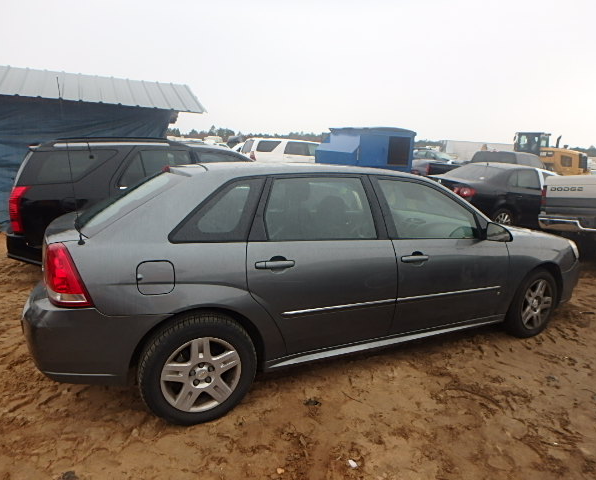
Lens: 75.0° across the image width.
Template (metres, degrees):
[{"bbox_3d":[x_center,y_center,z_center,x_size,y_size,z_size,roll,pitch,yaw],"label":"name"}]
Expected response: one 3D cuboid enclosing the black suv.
[{"bbox_3d":[-1.685,-0.762,6.518,4.930,1.720,1.850,-5,14,-26],"label":"black suv"}]

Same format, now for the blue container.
[{"bbox_3d":[2.505,-2.741,14.200,2.700,2.450,2.600,-4,14,-24],"label":"blue container"}]

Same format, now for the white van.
[{"bbox_3d":[-0.034,-3.784,18.802,5.100,1.920,1.980,-4,14,-25],"label":"white van"}]

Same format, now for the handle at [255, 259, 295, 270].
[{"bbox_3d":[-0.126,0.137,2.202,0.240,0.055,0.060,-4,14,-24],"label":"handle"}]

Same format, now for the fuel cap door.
[{"bbox_3d":[-0.722,0.190,1.971,0.180,0.185,0.030,-4,14,-24],"label":"fuel cap door"}]

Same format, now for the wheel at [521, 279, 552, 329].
[{"bbox_3d":[2.045,0.550,3.384,0.445,0.445,0.150,-5,14,-27],"label":"wheel"}]

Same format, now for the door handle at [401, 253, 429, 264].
[{"bbox_3d":[0.794,0.123,2.625,0.235,0.050,0.060,-4,14,-24],"label":"door handle"}]

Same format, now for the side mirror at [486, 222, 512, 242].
[{"bbox_3d":[1.498,-0.057,2.822,0.130,0.150,0.220,-4,14,-24],"label":"side mirror"}]

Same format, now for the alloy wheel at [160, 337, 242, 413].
[{"bbox_3d":[-0.553,0.748,2.224,0.445,0.445,0.150,-4,14,-24],"label":"alloy wheel"}]

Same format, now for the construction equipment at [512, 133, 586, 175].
[{"bbox_3d":[17.695,-6.412,30.160,2.600,3.350,7.000,-9,16,-40],"label":"construction equipment"}]

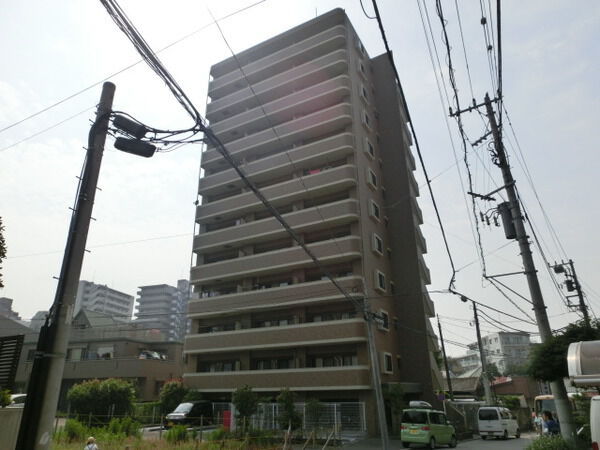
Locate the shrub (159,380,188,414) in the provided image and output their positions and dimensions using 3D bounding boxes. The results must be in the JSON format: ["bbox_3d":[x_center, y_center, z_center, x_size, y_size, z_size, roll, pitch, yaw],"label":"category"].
[{"bbox_3d":[-9.624,13.696,32.329,2.200,3.000,2.100,5,-23,-15],"label":"shrub"}]

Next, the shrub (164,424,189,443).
[{"bbox_3d":[-5.588,9.438,18.836,1.047,0.730,1.000,5,-24,-14],"label":"shrub"}]

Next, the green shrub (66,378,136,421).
[{"bbox_3d":[-13.347,11.962,28.114,4.324,2.984,2.600,9,-25,-22],"label":"green shrub"}]

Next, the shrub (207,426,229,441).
[{"bbox_3d":[-3.862,9.884,19.725,1.119,0.595,1.000,3,-23,-9],"label":"shrub"}]

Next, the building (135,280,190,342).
[{"bbox_3d":[-54.312,44.248,161.566,14.800,43.000,14.500,-12,-24,27],"label":"building"}]

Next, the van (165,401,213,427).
[{"bbox_3d":[-8.074,13.782,30.389,1.475,1.870,3.395,-11,-24,24],"label":"van"}]

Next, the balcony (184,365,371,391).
[{"bbox_3d":[-2.013,11.306,30.037,15.300,1.299,1.800,-12,-24,27],"label":"balcony"}]

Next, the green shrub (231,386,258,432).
[{"bbox_3d":[-3.630,12.263,27.729,1.720,3.047,1.634,2,-23,-7],"label":"green shrub"}]

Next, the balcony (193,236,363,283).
[{"bbox_3d":[-2.286,3.229,33.359,15.100,1.415,1.800,-12,-24,27],"label":"balcony"}]

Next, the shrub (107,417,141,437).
[{"bbox_3d":[-8.714,10.005,20.563,1.563,0.979,1.200,8,-24,-19],"label":"shrub"}]

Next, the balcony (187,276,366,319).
[{"bbox_3d":[-2.232,5.873,32.439,15.500,1.340,1.600,-12,-26,26],"label":"balcony"}]

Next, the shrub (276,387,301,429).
[{"bbox_3d":[-0.732,11.818,26.493,1.528,2.617,1.451,0,-23,-2],"label":"shrub"}]

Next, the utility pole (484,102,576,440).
[{"bbox_3d":[7.162,0.645,13.251,0.370,11.905,0.370,-13,-24,26],"label":"utility pole"}]

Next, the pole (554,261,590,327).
[{"bbox_3d":[18.073,7.268,25.539,0.400,10.596,0.400,-12,-24,27],"label":"pole"}]

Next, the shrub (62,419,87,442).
[{"bbox_3d":[-9.996,9.109,18.451,0.951,0.956,1.100,10,-25,-24],"label":"shrub"}]

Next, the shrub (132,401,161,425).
[{"bbox_3d":[-11.267,13.842,30.569,2.224,1.607,1.300,7,-24,-17],"label":"shrub"}]

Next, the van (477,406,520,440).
[{"bbox_3d":[13.573,13.426,28.218,1.475,1.880,3.395,-19,-28,38],"label":"van"}]

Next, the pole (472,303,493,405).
[{"bbox_3d":[13.937,10.646,31.502,0.320,9.414,0.320,-12,-24,27],"label":"pole"}]

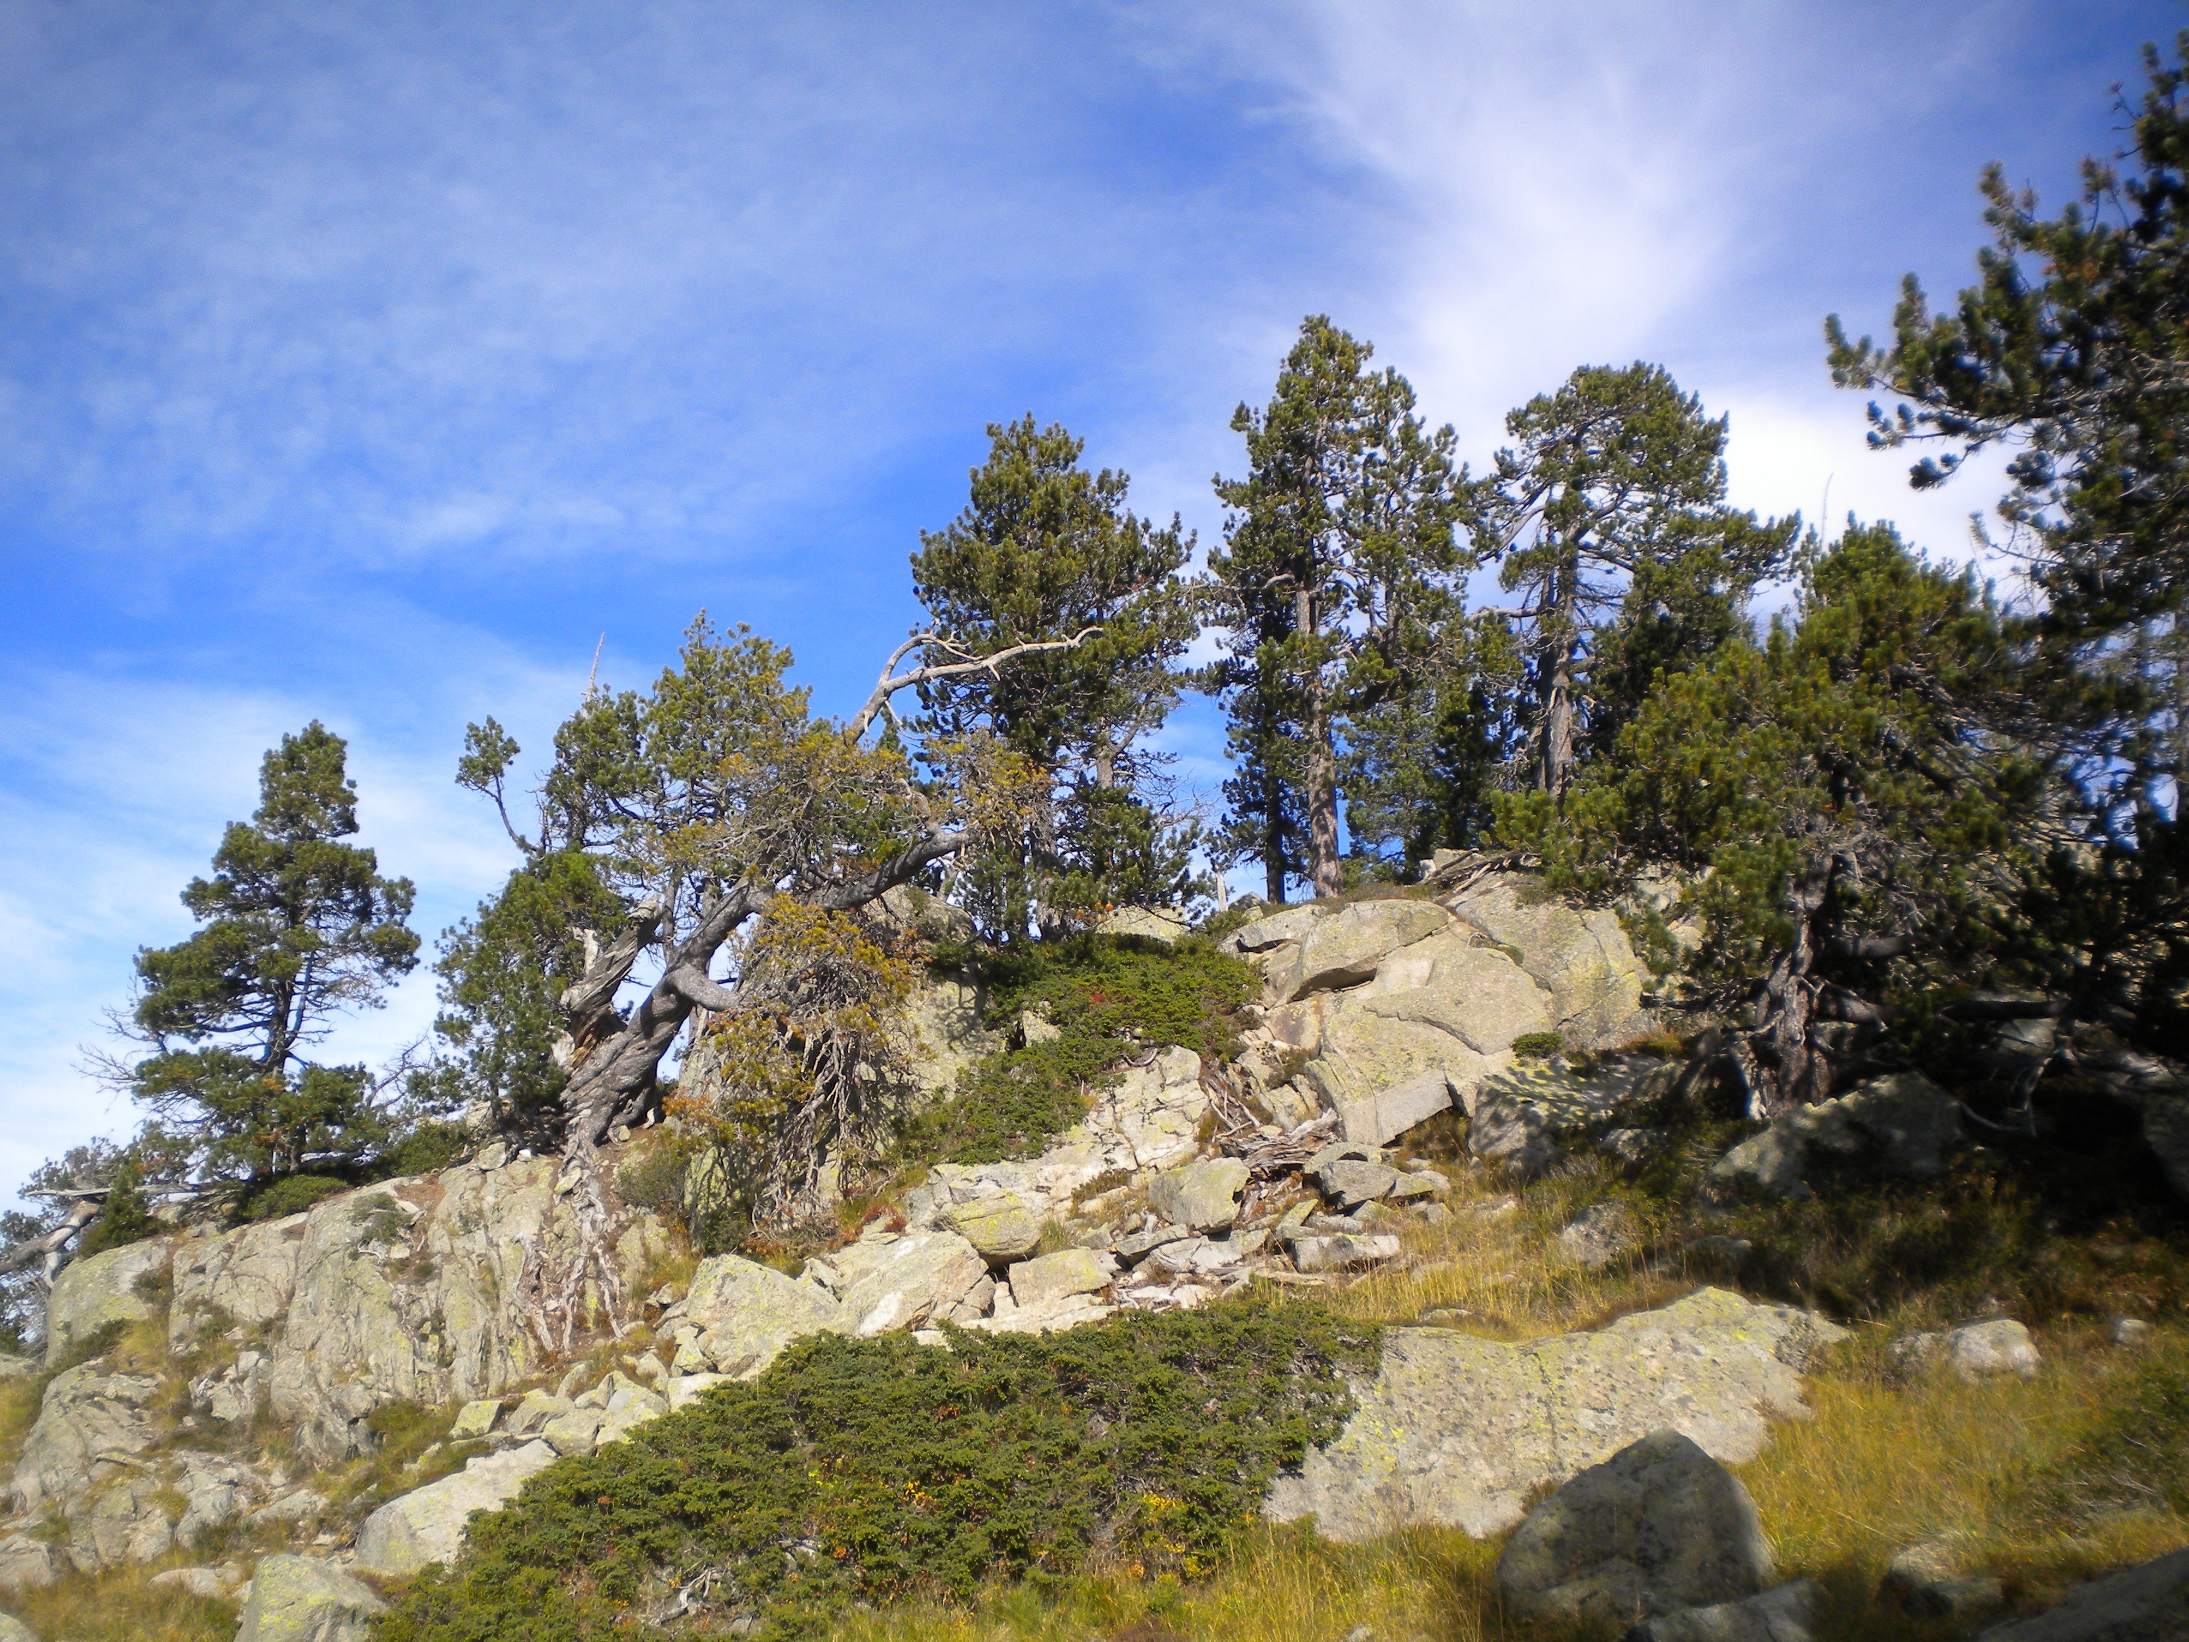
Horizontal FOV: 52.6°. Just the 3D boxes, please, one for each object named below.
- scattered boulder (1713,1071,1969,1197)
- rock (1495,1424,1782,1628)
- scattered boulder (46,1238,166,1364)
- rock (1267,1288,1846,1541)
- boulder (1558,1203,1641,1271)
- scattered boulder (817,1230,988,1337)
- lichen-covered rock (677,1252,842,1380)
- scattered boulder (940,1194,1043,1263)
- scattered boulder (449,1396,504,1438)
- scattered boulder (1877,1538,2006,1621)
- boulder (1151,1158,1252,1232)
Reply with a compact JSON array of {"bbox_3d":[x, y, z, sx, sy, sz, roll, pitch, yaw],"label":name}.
[{"bbox_3d":[4.179,1.767,12.500,1.378,0.729,1.000,-2,-7,18],"label":"scattered boulder"},{"bbox_3d":[1.796,2.342,7.400,0.919,0.585,0.650,-2,-7,14],"label":"rock"},{"bbox_3d":[-6.912,3.342,15.500,0.827,0.849,0.900,3,-8,-24],"label":"scattered boulder"},{"bbox_3d":[1.865,2.392,9.100,2.212,0.933,1.150,2,-7,-18],"label":"rock"},{"bbox_3d":[2.625,2.156,11.500,0.418,0.338,0.380,-2,-7,13],"label":"boulder"},{"bbox_3d":[-1.093,2.623,12.600,0.964,0.579,0.750,1,-7,-5],"label":"scattered boulder"},{"bbox_3d":[-1.840,2.724,12.300,0.907,0.662,0.750,1,-7,-8],"label":"lichen-covered rock"},{"bbox_3d":[-0.616,2.423,13.200,0.611,0.389,0.500,0,-7,-3],"label":"scattered boulder"},{"bbox_3d":[-3.296,3.180,11.800,0.285,0.209,0.240,2,-7,-15],"label":"scattered boulder"},{"bbox_3d":[2.793,2.503,7.300,0.389,0.224,0.360,-3,-7,21],"label":"scattered boulder"},{"bbox_3d":[0.626,2.241,13.300,0.605,0.428,0.500,0,-7,3],"label":"boulder"}]

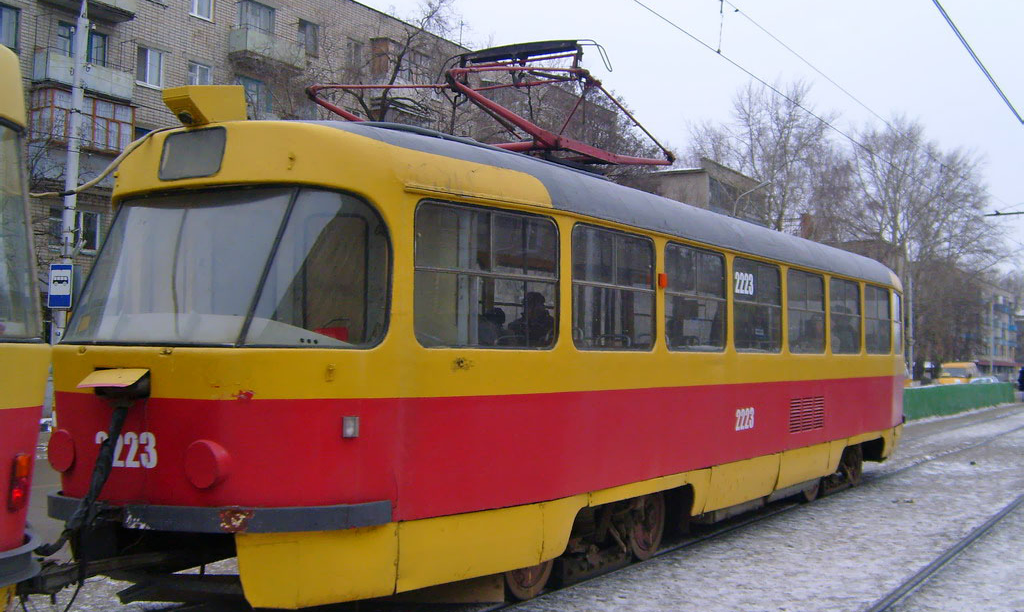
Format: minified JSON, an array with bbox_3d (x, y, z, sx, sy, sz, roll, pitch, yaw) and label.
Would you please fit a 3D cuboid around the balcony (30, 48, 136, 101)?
[{"bbox_3d":[-12.931,-6.858,31.369,0.870,1.040,2.850,-1,-3,34],"label":"balcony"}]

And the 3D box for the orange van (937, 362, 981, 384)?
[{"bbox_3d":[26.119,4.431,60.500,1.970,2.200,5.300,-1,-3,34],"label":"orange van"}]

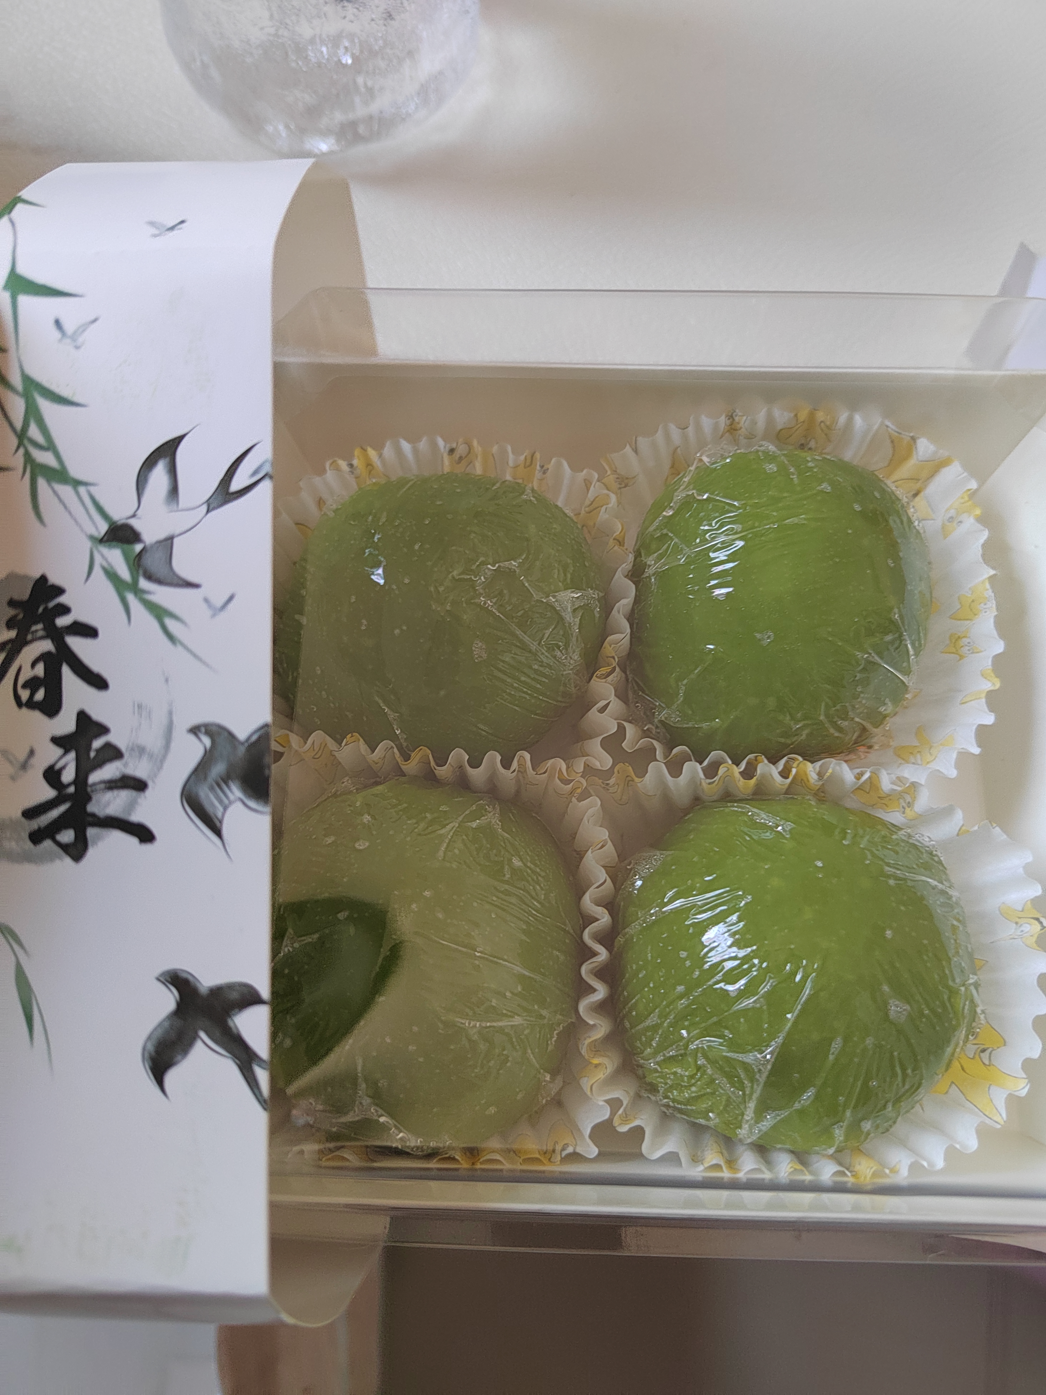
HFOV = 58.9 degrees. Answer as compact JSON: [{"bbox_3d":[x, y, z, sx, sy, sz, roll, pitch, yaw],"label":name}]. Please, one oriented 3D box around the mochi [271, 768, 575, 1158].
[{"bbox_3d":[-0.018,0.043,0.153,0.056,0.043,0.058,1,76,1],"label":"mochi"}]

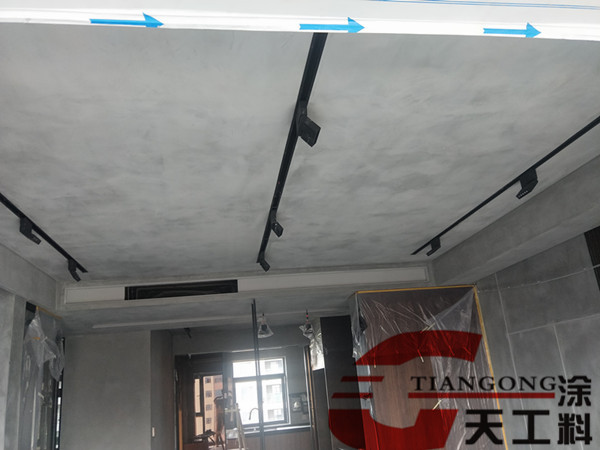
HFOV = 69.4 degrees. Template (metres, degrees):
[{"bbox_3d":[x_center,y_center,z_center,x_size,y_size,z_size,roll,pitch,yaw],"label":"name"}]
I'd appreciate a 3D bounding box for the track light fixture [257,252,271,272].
[{"bbox_3d":[-0.270,0.270,3.279,0.075,0.125,0.128,-2,-20,-10],"label":"track light fixture"}]

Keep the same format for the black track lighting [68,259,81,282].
[{"bbox_3d":[-1.576,0.316,3.032,0.075,0.125,0.128,-2,-20,-10],"label":"black track lighting"}]

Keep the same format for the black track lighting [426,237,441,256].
[{"bbox_3d":[1.041,0.168,3.372,0.075,0.125,0.128,-2,-20,-10],"label":"black track lighting"}]

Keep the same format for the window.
[{"bbox_3d":[-0.688,3.018,7.836,0.960,1.146,0.100,-2,-20,-10],"label":"window"}]

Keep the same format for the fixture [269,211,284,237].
[{"bbox_3d":[-0.140,-0.001,2.570,0.075,0.125,0.128,-2,-20,-10],"label":"fixture"}]

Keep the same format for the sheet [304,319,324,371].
[{"bbox_3d":[0.174,1.372,5.015,0.169,0.572,0.100,-2,-20,-10],"label":"sheet"}]

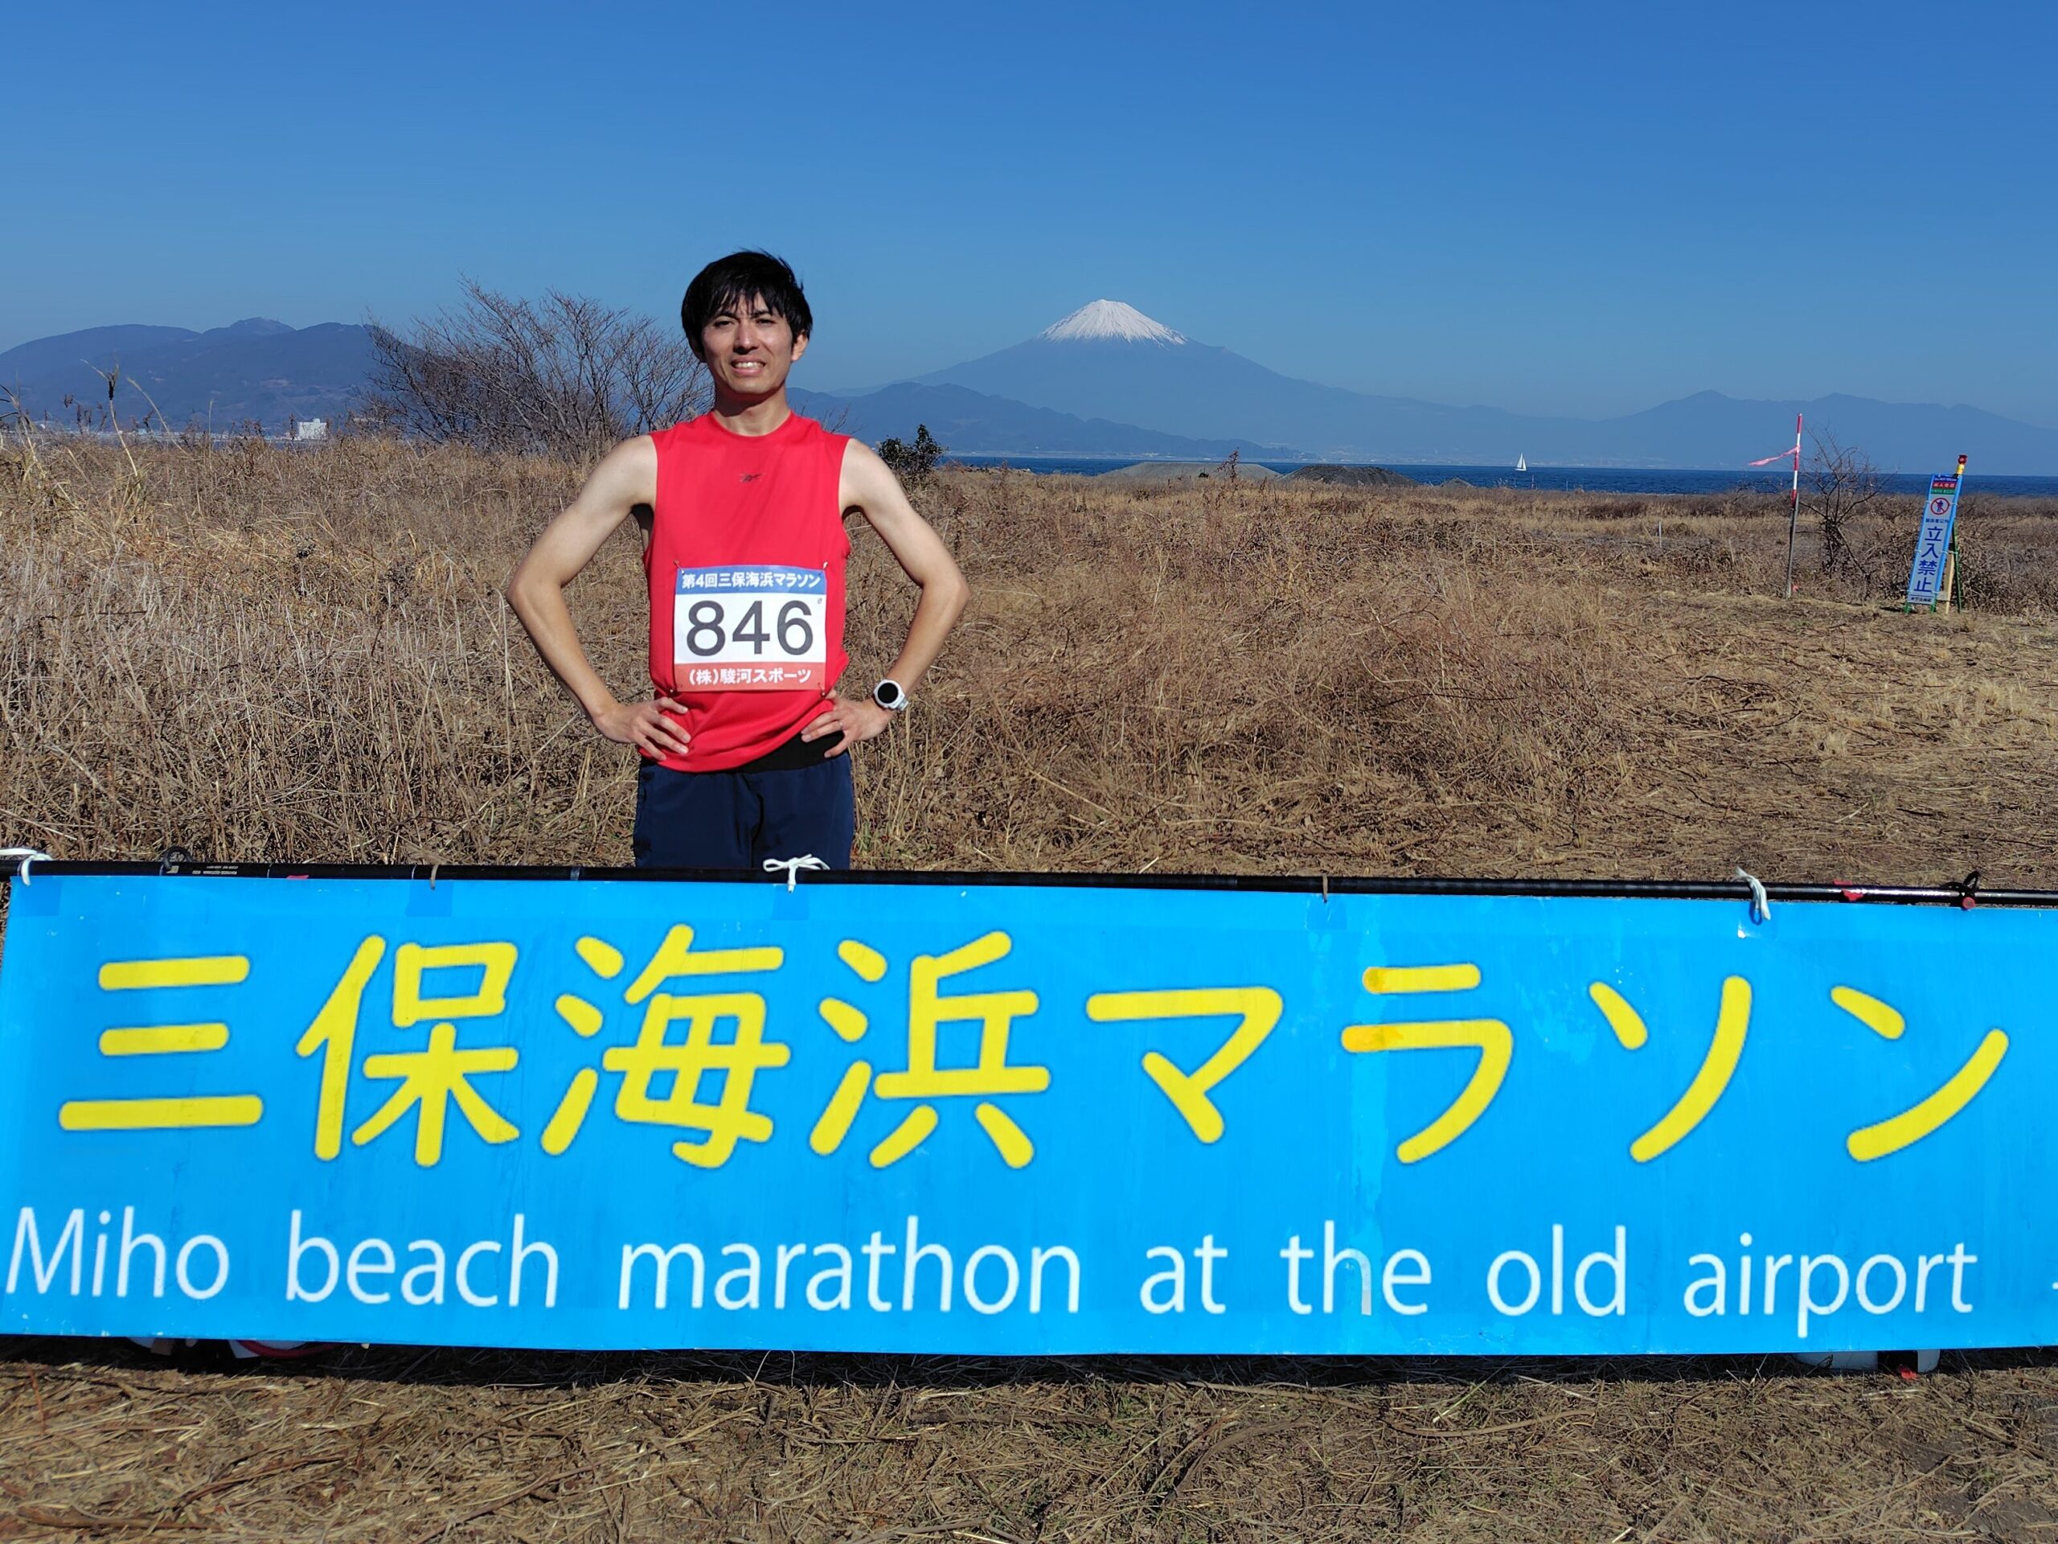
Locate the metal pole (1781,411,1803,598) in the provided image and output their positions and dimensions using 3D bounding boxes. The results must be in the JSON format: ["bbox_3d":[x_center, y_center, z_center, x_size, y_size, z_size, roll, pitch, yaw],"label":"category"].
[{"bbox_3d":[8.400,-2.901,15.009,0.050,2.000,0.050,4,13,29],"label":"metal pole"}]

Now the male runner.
[{"bbox_3d":[-0.492,0.018,2.355,0.760,1.710,0.320,-2,13,-13],"label":"male runner"}]

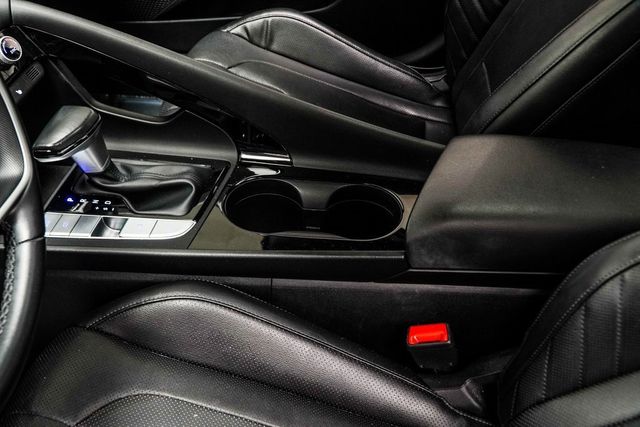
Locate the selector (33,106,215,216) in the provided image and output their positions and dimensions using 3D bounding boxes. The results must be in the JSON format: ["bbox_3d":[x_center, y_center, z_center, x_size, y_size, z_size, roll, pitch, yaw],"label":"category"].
[{"bbox_3d":[-0.188,-0.057,0.636,0.142,0.104,0.082,3,45,3],"label":"selector"}]

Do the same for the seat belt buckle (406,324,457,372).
[{"bbox_3d":[0.111,0.134,0.628,0.043,0.053,0.027,-9,43,14],"label":"seat belt buckle"}]

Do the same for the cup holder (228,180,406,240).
[{"bbox_3d":[-0.007,0.021,0.680,0.184,0.070,0.083,3,45,3],"label":"cup holder"}]

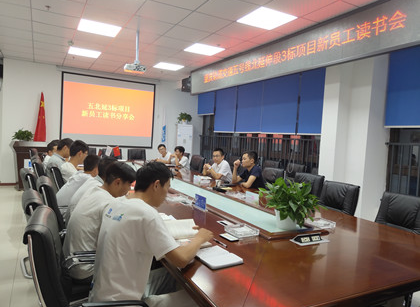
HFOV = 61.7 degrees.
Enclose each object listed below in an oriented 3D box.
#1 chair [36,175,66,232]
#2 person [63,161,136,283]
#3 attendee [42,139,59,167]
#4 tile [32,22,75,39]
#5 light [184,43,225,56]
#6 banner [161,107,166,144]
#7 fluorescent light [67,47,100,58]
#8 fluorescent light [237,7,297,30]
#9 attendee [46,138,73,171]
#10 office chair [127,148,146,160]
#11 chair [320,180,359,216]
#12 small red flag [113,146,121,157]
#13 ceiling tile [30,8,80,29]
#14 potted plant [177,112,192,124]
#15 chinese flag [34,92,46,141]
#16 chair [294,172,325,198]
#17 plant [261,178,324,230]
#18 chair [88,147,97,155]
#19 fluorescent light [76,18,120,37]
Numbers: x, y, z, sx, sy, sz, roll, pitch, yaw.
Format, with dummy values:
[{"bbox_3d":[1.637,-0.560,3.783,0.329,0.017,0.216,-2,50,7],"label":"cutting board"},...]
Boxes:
[{"bbox_3d":[-0.964,0.675,2.529,0.620,0.980,0.570,3,2,-26],"label":"chair"},{"bbox_3d":[-0.606,0.641,2.368,0.760,1.180,0.520,2,3,-39],"label":"person"},{"bbox_3d":[-2.152,0.366,5.215,0.750,1.170,0.500,3,1,-23],"label":"attendee"},{"bbox_3d":[-2.468,-1.948,5.571,0.600,0.020,0.600,3,2,-26],"label":"tile"},{"bbox_3d":[-0.090,-1.852,6.196,0.600,0.050,0.600,3,1,-27],"label":"light"},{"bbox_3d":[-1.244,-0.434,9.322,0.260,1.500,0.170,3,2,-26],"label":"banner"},{"bbox_3d":[-2.513,-2.017,6.988,0.600,0.050,0.600,3,1,-27],"label":"fluorescent light"},{"bbox_3d":[0.702,-1.704,4.443,0.600,0.050,0.600,3,2,-26],"label":"fluorescent light"},{"bbox_3d":[-1.599,0.452,4.044,0.700,1.240,0.500,3,2,-24],"label":"attendee"},{"bbox_3d":[-1.604,0.430,7.913,0.570,0.990,0.610,3,1,-23],"label":"office chair"},{"bbox_3d":[0.873,0.708,3.010,0.620,0.950,0.580,3,1,-18],"label":"chair"},{"bbox_3d":[-1.907,-0.035,7.200,0.145,0.200,0.030,3,1,-19],"label":"small red flag"},{"bbox_3d":[-2.201,-1.913,5.028,0.600,0.020,0.600,3,2,-26],"label":"ceiling tile"},{"bbox_3d":[-0.703,-0.952,9.706,0.420,0.330,0.400,4,1,0],"label":"potted plant"},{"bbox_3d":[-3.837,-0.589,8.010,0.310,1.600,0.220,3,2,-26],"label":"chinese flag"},{"bbox_3d":[0.887,0.739,4.061,0.620,0.990,0.570,2,2,-36],"label":"chair"},{"bbox_3d":[0.535,0.328,2.330,0.420,0.350,0.400,4,2,5],"label":"plant"},{"bbox_3d":[-2.582,0.385,7.412,0.570,0.980,0.610,3,1,-23],"label":"chair"},{"bbox_3d":[-1.690,-1.933,5.375,0.600,0.050,0.600,3,1,-27],"label":"fluorescent light"}]

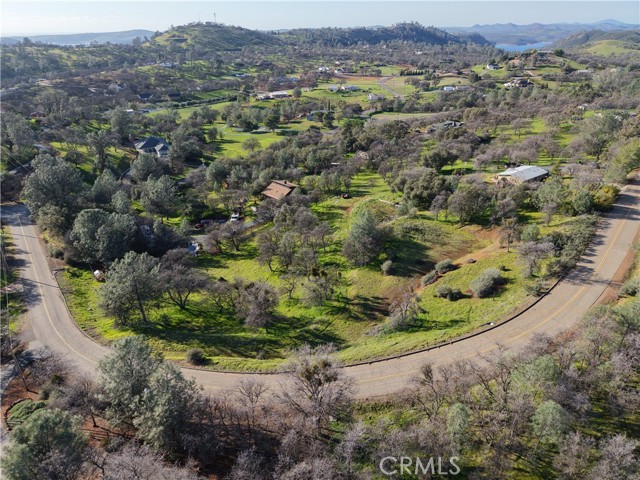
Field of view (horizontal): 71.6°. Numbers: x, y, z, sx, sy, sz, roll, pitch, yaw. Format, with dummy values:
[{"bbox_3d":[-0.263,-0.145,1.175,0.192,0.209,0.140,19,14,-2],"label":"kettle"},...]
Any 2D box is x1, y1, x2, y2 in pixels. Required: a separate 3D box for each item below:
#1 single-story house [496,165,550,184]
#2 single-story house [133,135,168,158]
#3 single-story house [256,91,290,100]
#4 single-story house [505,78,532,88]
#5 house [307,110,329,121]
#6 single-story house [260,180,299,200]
[{"bbox_3d":[71.650,-22.540,157.000,16.000,4.600,10.000,-18,31,-33],"label":"single-story house"},{"bbox_3d":[-75.730,-41.470,200.000,14.500,6.000,12.000,-12,28,-24],"label":"single-story house"},{"bbox_3d":[-36.160,-112.120,345.000,24.000,5.200,11.000,-8,27,-16],"label":"single-story house"},{"bbox_3d":[172.240,-135.360,385.000,21.500,5.800,12.000,0,26,0],"label":"single-story house"},{"bbox_3d":[-0.910,-75.460,270.000,14.000,5.000,9.500,0,26,0],"label":"house"},{"bbox_3d":[-13.690,-16.230,150.000,9.000,5.300,10.000,-21,33,-37],"label":"single-story house"}]

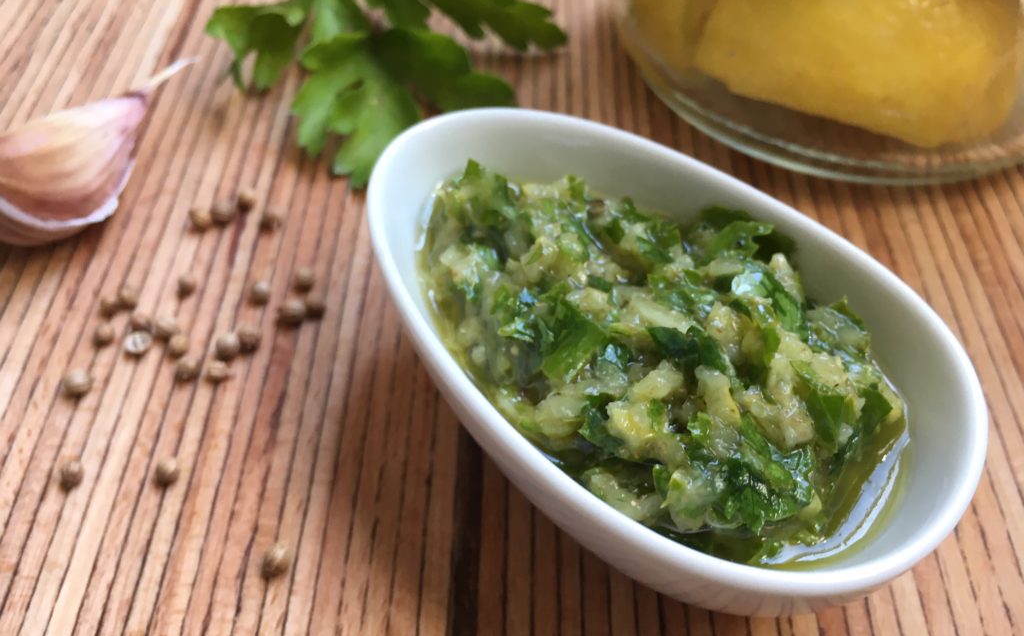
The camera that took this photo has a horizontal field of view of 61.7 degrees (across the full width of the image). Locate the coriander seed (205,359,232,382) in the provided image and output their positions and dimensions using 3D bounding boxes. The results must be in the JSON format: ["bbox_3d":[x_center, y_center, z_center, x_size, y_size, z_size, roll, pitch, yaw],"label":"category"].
[{"bbox_3d":[-0.049,0.009,0.142,0.003,0.003,0.003,1,53,1],"label":"coriander seed"}]

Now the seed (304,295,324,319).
[{"bbox_3d":[-0.038,-0.002,0.164,0.004,0.004,0.004,0,53,2],"label":"seed"}]

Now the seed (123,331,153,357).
[{"bbox_3d":[-0.063,0.005,0.145,0.004,0.003,0.004,1,53,1],"label":"seed"}]

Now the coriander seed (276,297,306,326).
[{"bbox_3d":[-0.038,-0.001,0.149,0.004,0.004,0.004,1,53,1],"label":"coriander seed"}]

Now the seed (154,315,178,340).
[{"bbox_3d":[-0.065,0.002,0.161,0.004,0.004,0.004,0,53,2],"label":"seed"}]

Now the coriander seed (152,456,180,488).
[{"bbox_3d":[-0.052,0.023,0.131,0.004,0.004,0.004,1,53,1],"label":"coriander seed"}]

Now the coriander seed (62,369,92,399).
[{"bbox_3d":[-0.075,0.011,0.149,0.005,0.005,0.005,0,52,2],"label":"coriander seed"}]

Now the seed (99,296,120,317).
[{"bbox_3d":[-0.075,-0.002,0.160,0.004,0.004,0.004,0,52,2],"label":"seed"}]

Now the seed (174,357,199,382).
[{"bbox_3d":[-0.054,0.009,0.142,0.004,0.004,0.004,1,53,1],"label":"seed"}]

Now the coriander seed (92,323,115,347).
[{"bbox_3d":[-0.074,0.003,0.156,0.004,0.004,0.004,0,52,2],"label":"coriander seed"}]

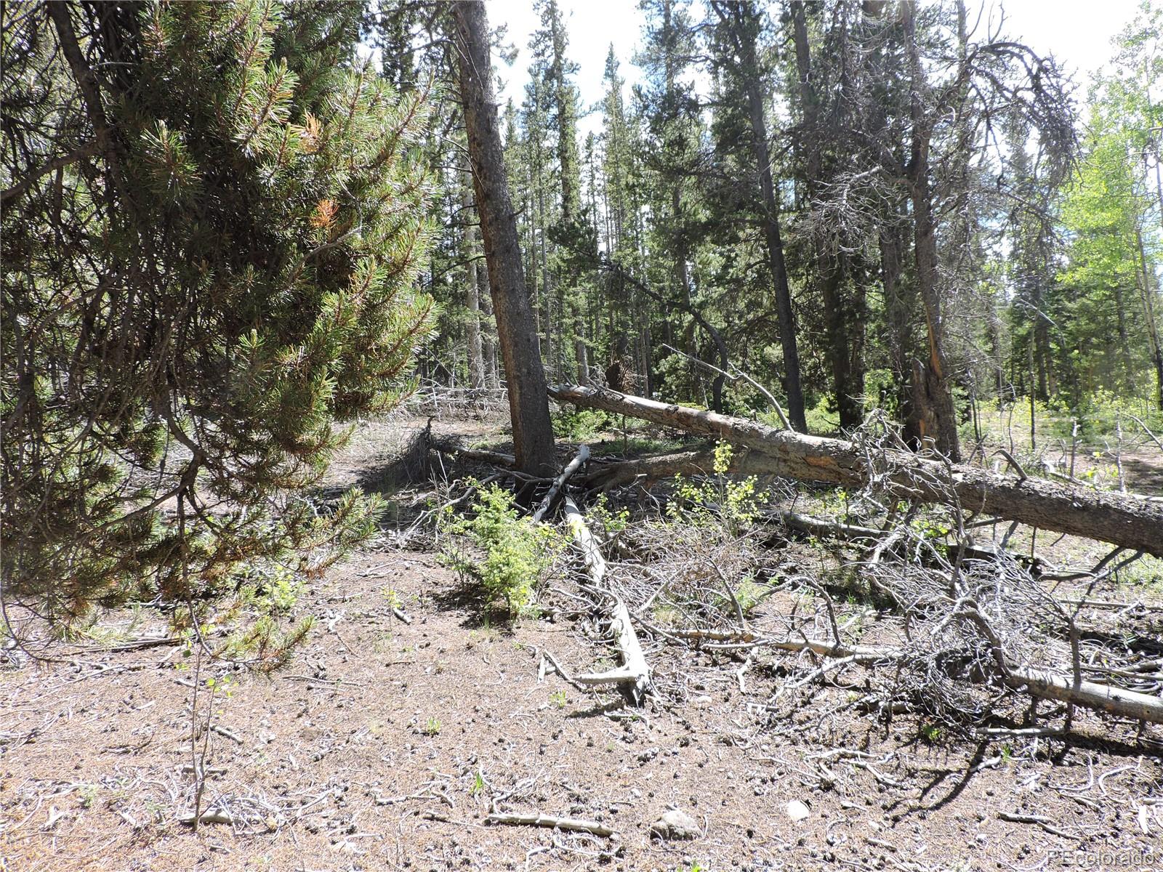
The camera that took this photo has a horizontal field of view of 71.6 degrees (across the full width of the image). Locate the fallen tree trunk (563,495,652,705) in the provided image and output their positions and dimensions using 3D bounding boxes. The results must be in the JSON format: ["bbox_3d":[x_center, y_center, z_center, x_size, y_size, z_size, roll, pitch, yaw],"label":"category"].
[{"bbox_3d":[-0.031,0.879,5.504,0.340,0.280,3.824,-3,6,-5],"label":"fallen tree trunk"}]

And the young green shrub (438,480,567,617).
[{"bbox_3d":[-0.486,0.704,5.016,0.723,0.774,0.660,-3,6,0],"label":"young green shrub"}]

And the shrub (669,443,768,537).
[{"bbox_3d":[1.117,0.430,6.631,0.777,0.762,0.650,-3,6,0],"label":"shrub"}]

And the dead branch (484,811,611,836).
[{"bbox_3d":[-0.110,1.288,2.676,0.440,0.038,0.045,-1,6,14],"label":"dead branch"}]

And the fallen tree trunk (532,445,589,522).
[{"bbox_3d":[-0.182,0.412,7.150,0.110,0.110,0.929,22,53,17],"label":"fallen tree trunk"}]

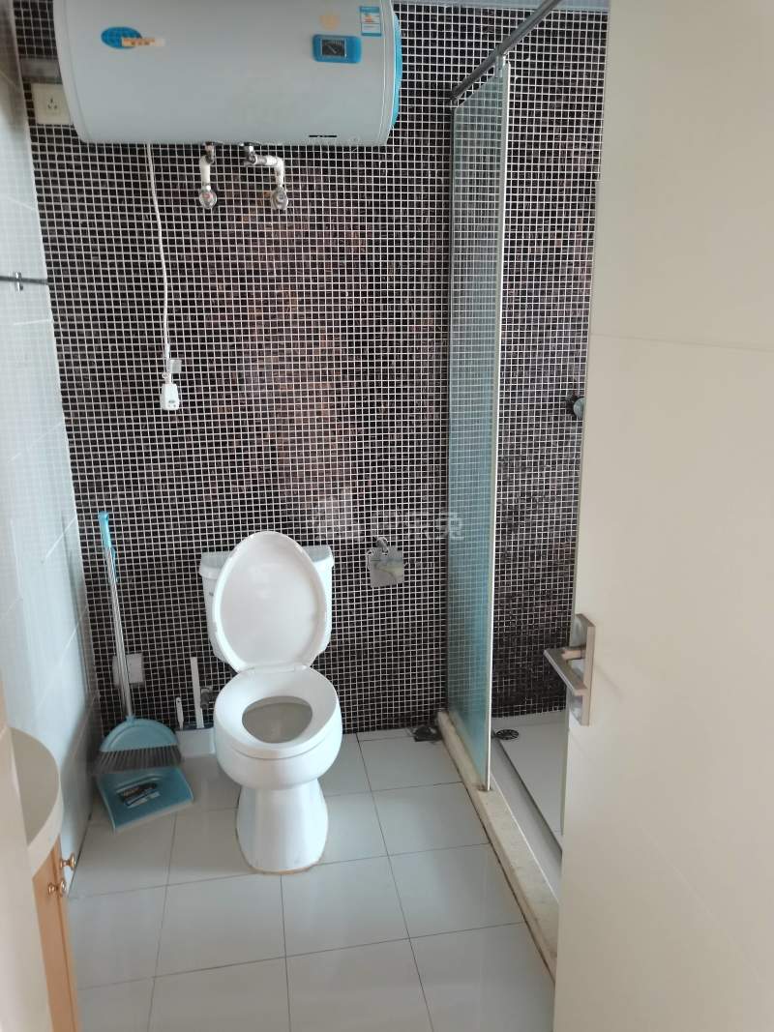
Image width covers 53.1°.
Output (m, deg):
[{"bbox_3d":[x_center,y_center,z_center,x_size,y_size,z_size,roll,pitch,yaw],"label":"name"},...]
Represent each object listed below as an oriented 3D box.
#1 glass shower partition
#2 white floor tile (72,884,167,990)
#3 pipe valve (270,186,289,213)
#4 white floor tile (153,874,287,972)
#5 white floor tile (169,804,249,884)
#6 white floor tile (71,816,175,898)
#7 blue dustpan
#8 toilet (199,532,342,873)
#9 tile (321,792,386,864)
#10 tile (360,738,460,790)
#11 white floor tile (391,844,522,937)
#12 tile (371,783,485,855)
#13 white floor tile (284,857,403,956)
[{"bbox_3d":[0.255,-0.183,2.341,0.020,2.000,0.490,-3,15,-9],"label":"glass shower partition"},{"bbox_3d":[-0.687,1.038,1.909,0.258,0.010,0.300,-3,16,-10],"label":"white floor tile"},{"bbox_3d":[-0.310,-0.915,2.240,0.050,0.067,0.075,-3,16,-10],"label":"pipe valve"},{"bbox_3d":[-0.413,1.022,1.955,0.300,0.010,0.300,-3,16,-10],"label":"white floor tile"},{"bbox_3d":[-0.463,0.943,2.237,0.300,0.010,0.300,-3,15,-9],"label":"white floor tile"},{"bbox_3d":[-0.737,0.959,2.192,0.255,0.010,0.300,-3,15,-9],"label":"white floor tile"},{"bbox_3d":[-0.783,0.444,2.336,0.250,0.910,0.265,-11,18,-33],"label":"blue dustpan"},{"bbox_3d":[-0.332,0.492,2.294,0.410,0.830,0.700,-3,15,-9],"label":"toilet"},{"bbox_3d":[-0.168,0.926,2.285,0.300,0.010,0.300,-3,15,-9],"label":"tile"},{"bbox_3d":[0.076,0.831,2.619,0.300,0.010,0.300,-3,15,-9],"label":"tile"},{"bbox_3d":[0.176,0.989,2.055,0.295,0.010,0.300,-3,16,-10],"label":"white floor tile"},{"bbox_3d":[0.128,0.908,2.334,0.300,0.010,0.300,-3,15,-9],"label":"tile"},{"bbox_3d":[-0.117,1.006,2.005,0.300,0.010,0.300,-3,16,-10],"label":"white floor tile"}]

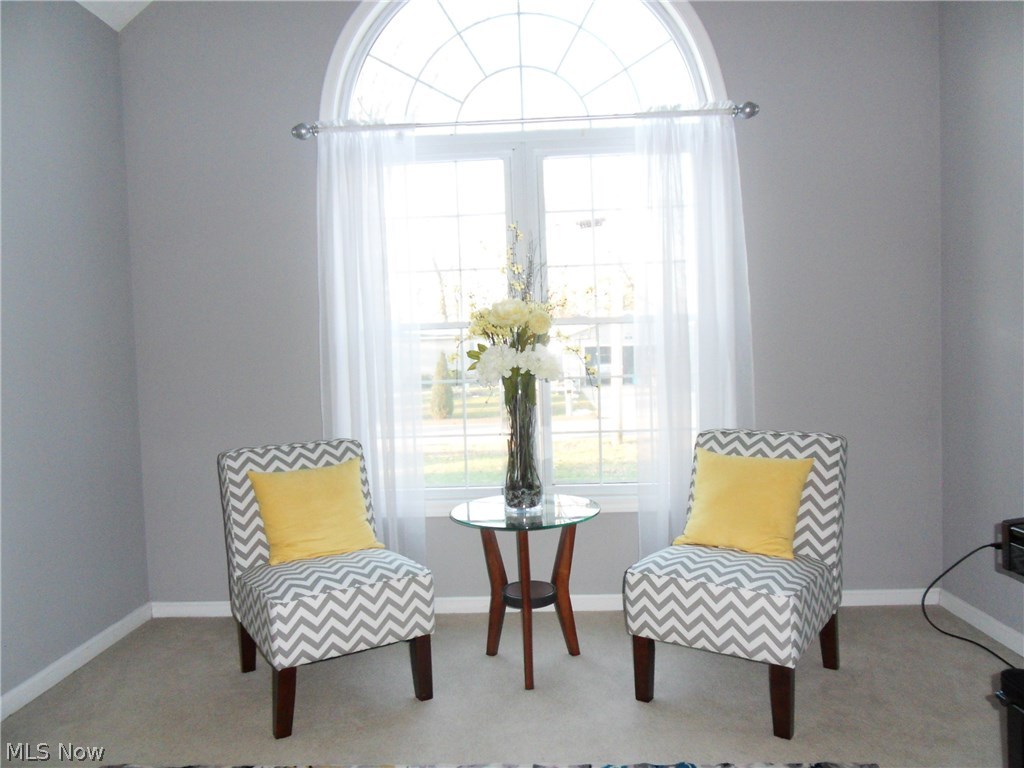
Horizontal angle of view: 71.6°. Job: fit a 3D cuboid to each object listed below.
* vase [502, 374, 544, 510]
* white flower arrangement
[{"bbox_3d":[0.043,0.220,2.738,0.135,0.517,0.135,-2,2,0],"label":"vase"},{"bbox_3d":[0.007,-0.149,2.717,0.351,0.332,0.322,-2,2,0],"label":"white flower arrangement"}]

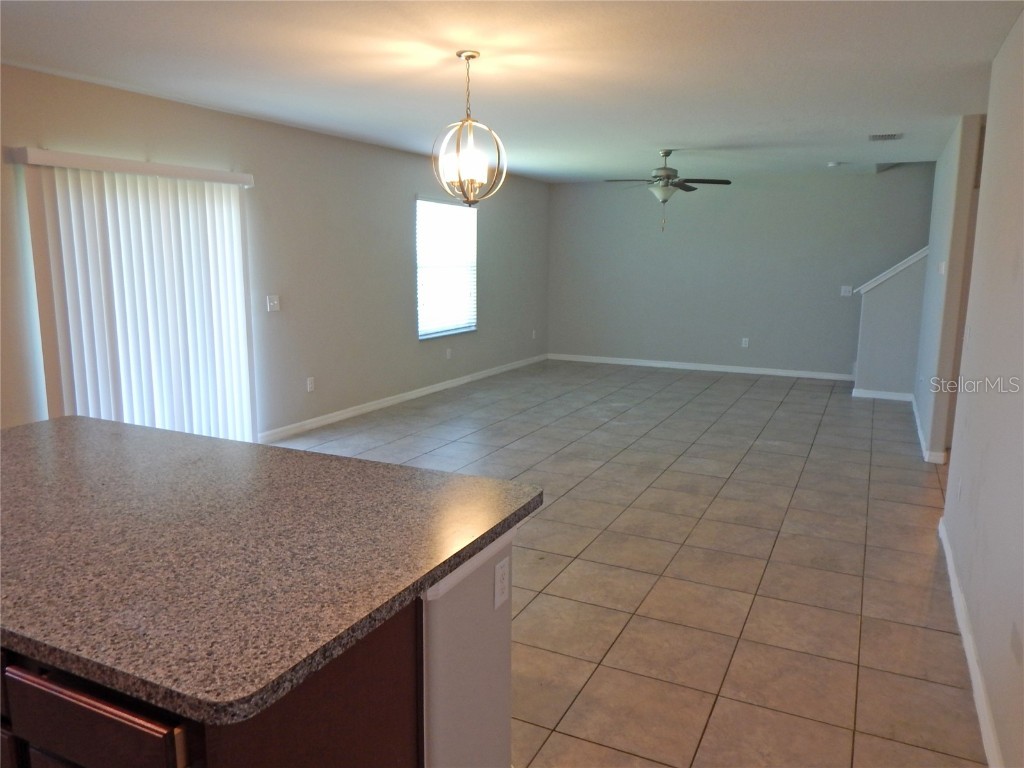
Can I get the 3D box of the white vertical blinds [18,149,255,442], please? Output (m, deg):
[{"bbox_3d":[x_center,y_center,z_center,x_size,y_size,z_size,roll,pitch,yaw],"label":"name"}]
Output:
[{"bbox_3d":[-2.453,-0.381,5.168,0.090,2.100,1.690,5,11,26],"label":"white vertical blinds"}]

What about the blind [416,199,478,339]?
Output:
[{"bbox_3d":[-0.774,-1.346,8.712,0.100,1.528,1.343,5,11,26],"label":"blind"}]

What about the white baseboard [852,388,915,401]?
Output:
[{"bbox_3d":[4.283,0.123,8.537,0.621,0.090,0.020,5,11,26],"label":"white baseboard"}]

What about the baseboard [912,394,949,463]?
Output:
[{"bbox_3d":[3.985,0.365,7.116,0.130,0.100,2.829,5,11,26],"label":"baseboard"}]

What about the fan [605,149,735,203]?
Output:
[{"bbox_3d":[1.522,-2.060,7.373,1.300,0.520,1.300,5,11,26],"label":"fan"}]

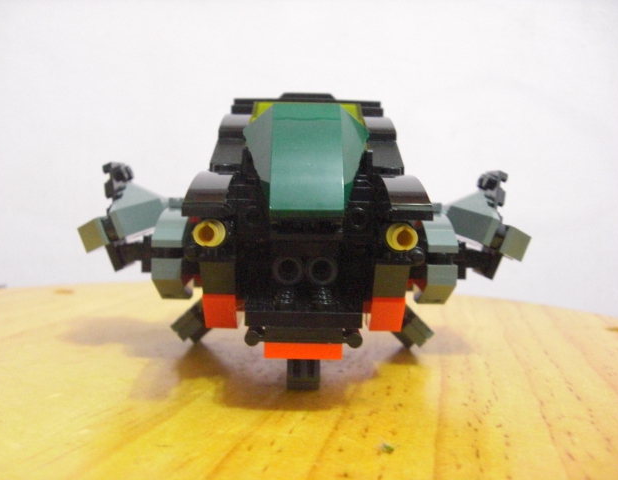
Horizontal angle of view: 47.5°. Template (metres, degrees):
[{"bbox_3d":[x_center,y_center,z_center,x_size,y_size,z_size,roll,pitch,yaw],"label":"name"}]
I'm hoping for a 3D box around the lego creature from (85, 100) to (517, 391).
[{"bbox_3d":[-0.001,-0.006,0.201,0.143,0.082,0.115,1,3,0],"label":"lego creature"}]

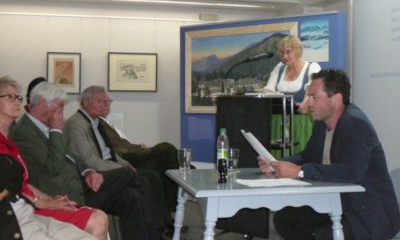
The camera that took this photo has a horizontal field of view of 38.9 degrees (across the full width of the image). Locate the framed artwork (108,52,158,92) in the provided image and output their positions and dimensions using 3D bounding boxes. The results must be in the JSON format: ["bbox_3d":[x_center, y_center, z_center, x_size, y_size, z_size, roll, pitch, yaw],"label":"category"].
[{"bbox_3d":[-0.823,-0.587,7.000,0.615,0.487,0.030,-1,2,-16],"label":"framed artwork"}]

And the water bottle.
[{"bbox_3d":[0.112,0.174,2.776,0.060,0.262,0.060,0,2,12],"label":"water bottle"}]

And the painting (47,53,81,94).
[{"bbox_3d":[-1.619,-0.558,6.770,0.390,0.495,0.030,-1,2,-16],"label":"painting"}]

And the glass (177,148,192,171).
[{"bbox_3d":[-0.085,0.224,3.178,0.077,0.117,0.077,0,2,12],"label":"glass"}]

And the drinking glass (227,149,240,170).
[{"bbox_3d":[0.186,0.222,3.198,0.077,0.116,0.077,0,2,12],"label":"drinking glass"}]

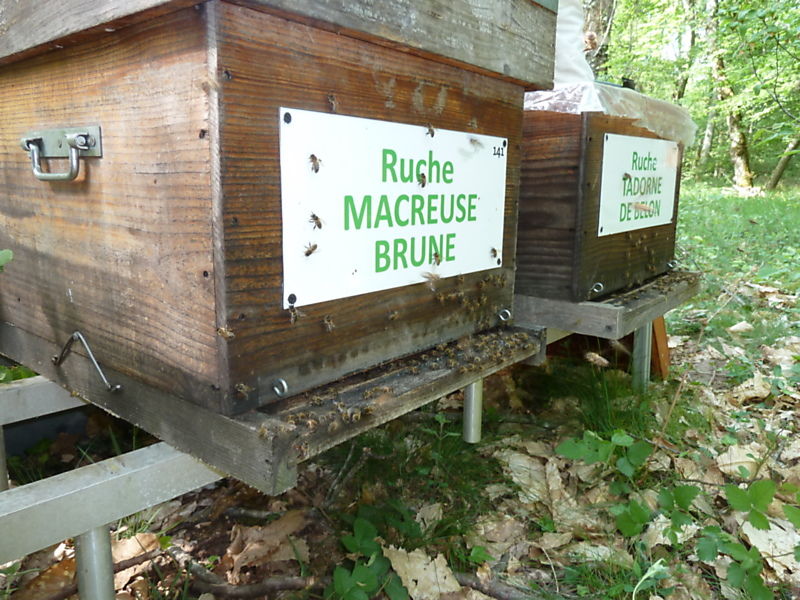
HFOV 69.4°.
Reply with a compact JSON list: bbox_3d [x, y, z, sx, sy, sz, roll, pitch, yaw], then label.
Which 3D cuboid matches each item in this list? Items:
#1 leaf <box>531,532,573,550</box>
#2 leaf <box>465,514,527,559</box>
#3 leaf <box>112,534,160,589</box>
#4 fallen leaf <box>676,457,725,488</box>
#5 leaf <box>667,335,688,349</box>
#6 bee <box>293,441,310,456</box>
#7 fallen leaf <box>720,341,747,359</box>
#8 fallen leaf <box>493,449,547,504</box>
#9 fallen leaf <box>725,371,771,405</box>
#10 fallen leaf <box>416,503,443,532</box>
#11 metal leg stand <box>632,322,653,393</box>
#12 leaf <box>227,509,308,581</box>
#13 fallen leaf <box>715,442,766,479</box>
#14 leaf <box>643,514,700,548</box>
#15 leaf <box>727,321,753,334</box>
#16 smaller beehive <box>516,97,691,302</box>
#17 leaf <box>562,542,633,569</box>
[{"bbox_3d":[0.177,0.280,0.671,0.047,0.010,0.019,-1,12,-8],"label":"leaf"},{"bbox_3d":[0.111,0.275,0.673,0.072,0.022,0.052,-1,12,-10],"label":"leaf"},{"bbox_3d":[-0.285,0.278,0.620,0.046,0.022,0.064,-1,12,-10],"label":"leaf"},{"bbox_3d":[0.444,0.254,0.857,0.075,0.018,0.065,6,13,29],"label":"fallen leaf"},{"bbox_3d":[0.749,0.112,1.560,0.062,0.025,0.060,5,12,26],"label":"leaf"},{"bbox_3d":[-0.073,0.110,0.426,0.013,0.009,0.009,-4,13,-25],"label":"bee"},{"bbox_3d":[0.849,0.126,1.471,0.070,0.030,0.065,6,13,30],"label":"fallen leaf"},{"bbox_3d":[0.166,0.244,0.806,0.063,0.030,0.103,-2,12,-15],"label":"fallen leaf"},{"bbox_3d":[0.711,0.179,1.182,0.098,0.038,0.090,6,13,32],"label":"fallen leaf"},{"bbox_3d":[0.036,0.267,0.711,0.032,0.018,0.036,1,12,-1],"label":"fallen leaf"},{"bbox_3d":[0.523,0.113,1.238,0.034,0.175,0.034,9,15,41],"label":"metal leg stand"},{"bbox_3d":[-0.145,0.269,0.638,0.088,0.038,0.074,-6,13,-30],"label":"leaf"},{"bbox_3d":[0.526,0.247,0.894,0.068,0.022,0.078,7,13,27],"label":"fallen leaf"},{"bbox_3d":[0.334,0.284,0.713,0.073,0.015,0.055,5,12,27],"label":"leaf"},{"bbox_3d":[0.998,0.081,1.698,0.080,0.030,0.070,6,13,31],"label":"leaf"},{"bbox_3d":[0.218,-0.195,1.160,0.510,0.275,0.440,9,15,41],"label":"smaller beehive"},{"bbox_3d":[0.229,0.295,0.667,0.080,0.014,0.042,4,12,20],"label":"leaf"}]

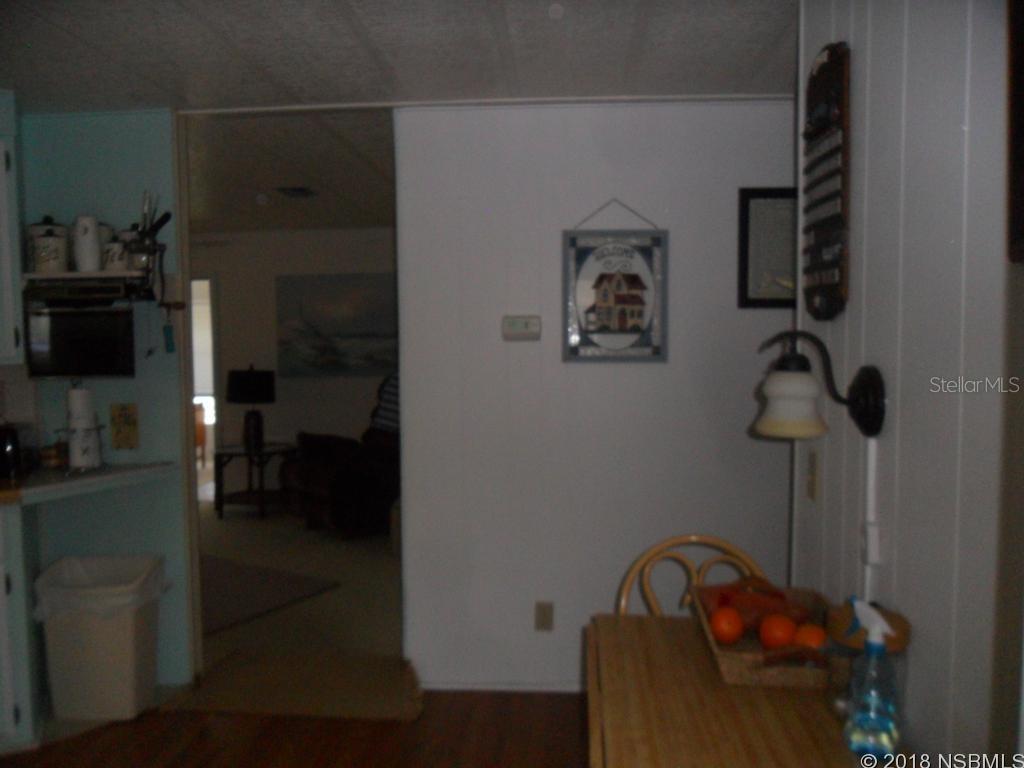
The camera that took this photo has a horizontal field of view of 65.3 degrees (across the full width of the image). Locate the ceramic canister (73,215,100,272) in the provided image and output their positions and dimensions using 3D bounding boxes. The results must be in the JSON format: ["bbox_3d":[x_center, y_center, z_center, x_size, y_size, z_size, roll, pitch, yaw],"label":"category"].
[{"bbox_3d":[-1.548,-0.513,2.906,0.096,0.205,0.096,0,4,4],"label":"ceramic canister"}]

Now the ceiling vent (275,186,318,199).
[{"bbox_3d":[-1.276,-1.143,4.751,0.210,0.030,0.250,0,4,4],"label":"ceiling vent"}]

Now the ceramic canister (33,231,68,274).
[{"bbox_3d":[-1.718,-0.492,2.976,0.108,0.163,0.108,-2,4,-20],"label":"ceramic canister"}]

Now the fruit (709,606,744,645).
[{"bbox_3d":[0.456,0.512,1.689,0.075,0.075,0.075,0,4,4],"label":"fruit"}]

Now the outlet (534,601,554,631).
[{"bbox_3d":[0.127,0.914,3.138,0.071,0.114,0.010,0,4,4],"label":"outlet"}]

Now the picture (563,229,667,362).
[{"bbox_3d":[0.391,-0.334,3.035,0.398,0.501,0.020,0,4,4],"label":"picture"}]

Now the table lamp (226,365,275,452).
[{"bbox_3d":[-2.024,0.198,6.195,0.360,0.670,0.330,0,4,4],"label":"table lamp"}]

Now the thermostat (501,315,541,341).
[{"bbox_3d":[0.036,-0.214,3.061,0.149,0.097,0.033,0,4,4],"label":"thermostat"}]

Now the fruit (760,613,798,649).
[{"bbox_3d":[0.537,0.497,1.611,0.075,0.073,0.075,0,4,4],"label":"fruit"}]

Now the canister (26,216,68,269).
[{"bbox_3d":[-1.796,-0.533,3.095,0.136,0.232,0.136,-2,4,-20],"label":"canister"}]

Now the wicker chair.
[{"bbox_3d":[0.439,0.843,1.772,0.430,0.900,0.520,0,4,4],"label":"wicker chair"}]

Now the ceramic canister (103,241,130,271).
[{"bbox_3d":[-1.461,-0.476,2.949,0.086,0.131,0.086,-2,4,-20],"label":"ceramic canister"}]

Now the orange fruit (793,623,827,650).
[{"bbox_3d":[0.602,0.515,1.616,0.070,0.070,0.070,0,4,4],"label":"orange fruit"}]

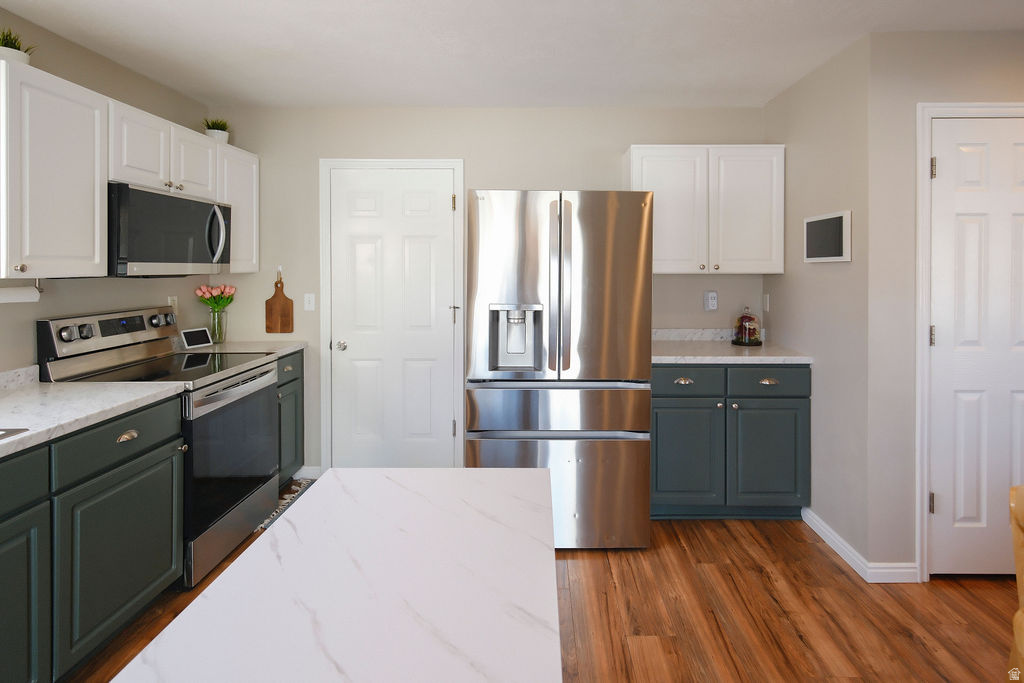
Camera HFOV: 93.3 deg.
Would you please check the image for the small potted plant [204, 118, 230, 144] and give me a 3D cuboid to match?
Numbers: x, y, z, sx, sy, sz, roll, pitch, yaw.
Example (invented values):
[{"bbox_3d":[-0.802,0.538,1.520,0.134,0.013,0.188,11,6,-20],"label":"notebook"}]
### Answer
[{"bbox_3d":[-1.908,-1.328,3.123,0.165,0.205,0.165,0,7,2],"label":"small potted plant"}]

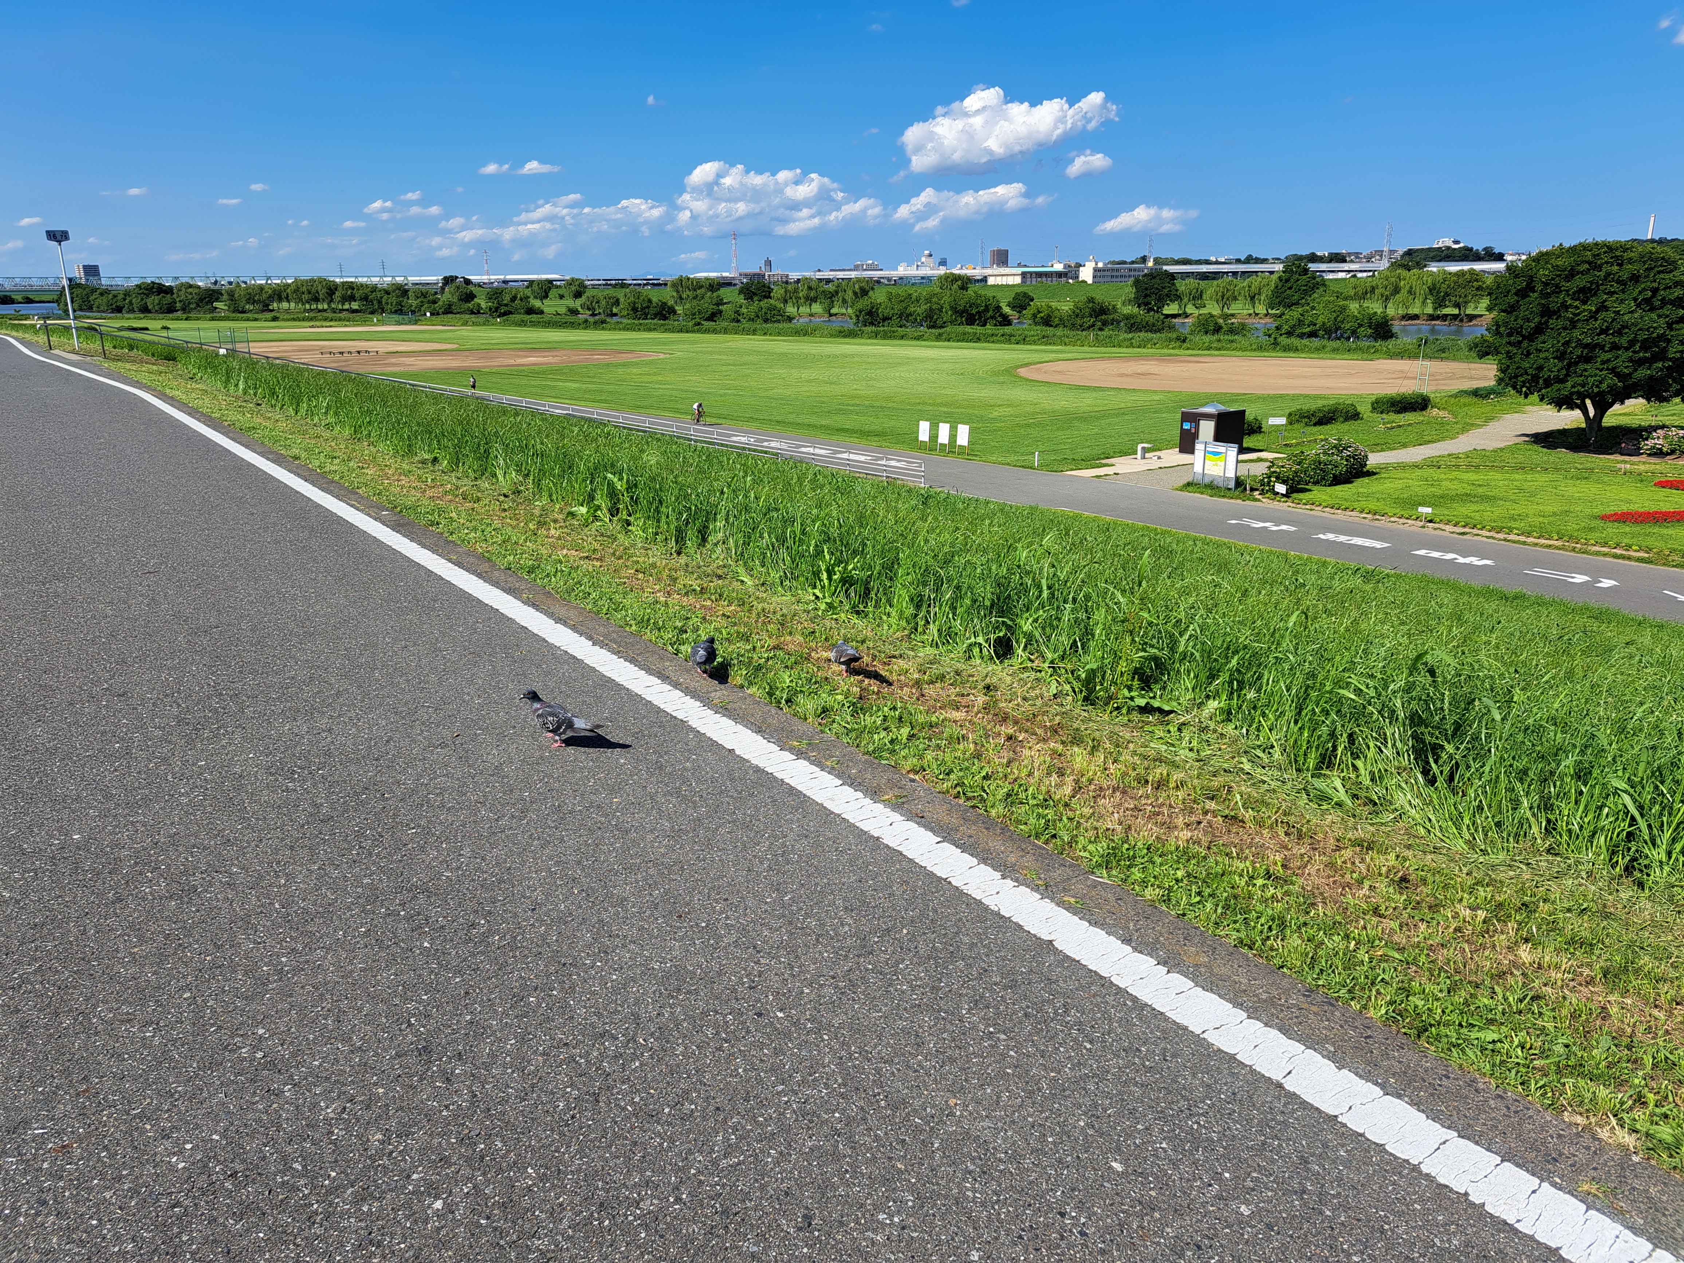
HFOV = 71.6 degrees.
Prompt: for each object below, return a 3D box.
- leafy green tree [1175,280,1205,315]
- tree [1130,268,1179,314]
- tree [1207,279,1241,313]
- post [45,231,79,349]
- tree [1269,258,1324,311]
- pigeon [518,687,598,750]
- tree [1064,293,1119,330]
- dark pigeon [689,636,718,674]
[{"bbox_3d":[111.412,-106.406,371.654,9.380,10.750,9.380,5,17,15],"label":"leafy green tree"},{"bbox_3d":[101.124,-109.364,375.973,14.870,14.030,14.870,4,17,14],"label":"tree"},{"bbox_3d":[123.931,-108.064,377.144,10.760,10.740,10.760,5,17,17],"label":"tree"},{"bbox_3d":[-22.018,-9.673,33.163,0.700,3.260,0.120,-10,19,-31],"label":"post"},{"bbox_3d":[146.493,-110.322,373.403,17.660,17.070,17.660,6,18,20],"label":"tree"},{"bbox_3d":[-1.029,0.311,4.304,0.310,0.230,0.120,1,16,3],"label":"pigeon"},{"bbox_3d":[50.588,-64.317,236.439,11.170,8.230,11.170,3,17,11],"label":"tree"},{"bbox_3d":[-0.590,0.102,5.087,0.125,0.185,0.280,1,17,4],"label":"dark pigeon"}]

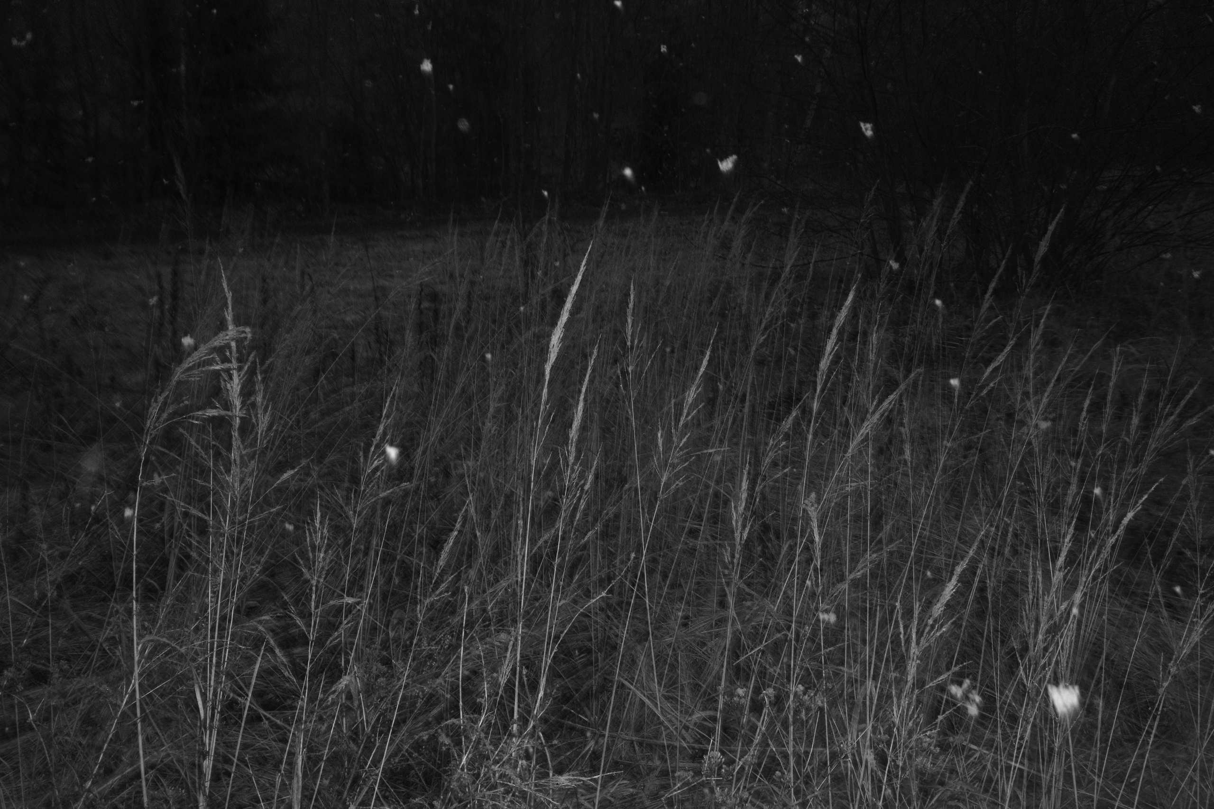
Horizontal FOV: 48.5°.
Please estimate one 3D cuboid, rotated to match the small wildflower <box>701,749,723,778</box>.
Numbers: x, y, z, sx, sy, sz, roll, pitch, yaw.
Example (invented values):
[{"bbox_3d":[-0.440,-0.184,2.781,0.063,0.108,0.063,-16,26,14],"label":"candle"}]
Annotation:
[{"bbox_3d":[0.186,0.639,2.400,0.041,0.044,0.040,0,11,0],"label":"small wildflower"}]

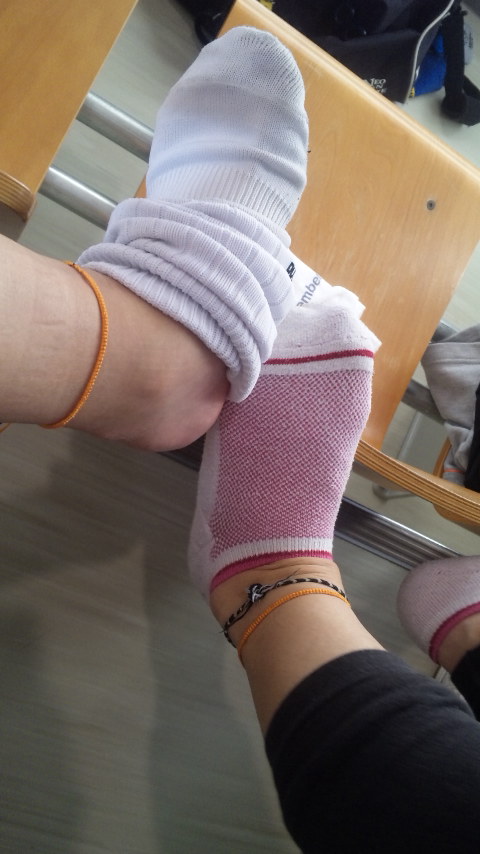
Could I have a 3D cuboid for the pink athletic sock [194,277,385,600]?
[{"bbox_3d":[0.025,0.011,0.395,0.090,0.080,0.217,20,73,-16],"label":"pink athletic sock"}]

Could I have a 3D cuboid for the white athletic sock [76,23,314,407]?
[{"bbox_3d":[-0.023,-0.119,0.370,0.095,0.095,0.195,34,69,-57],"label":"white athletic sock"}]

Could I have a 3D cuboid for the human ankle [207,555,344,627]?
[{"bbox_3d":[0.023,0.103,0.385,0.066,0.075,0.045,-14,58,-25],"label":"human ankle"}]

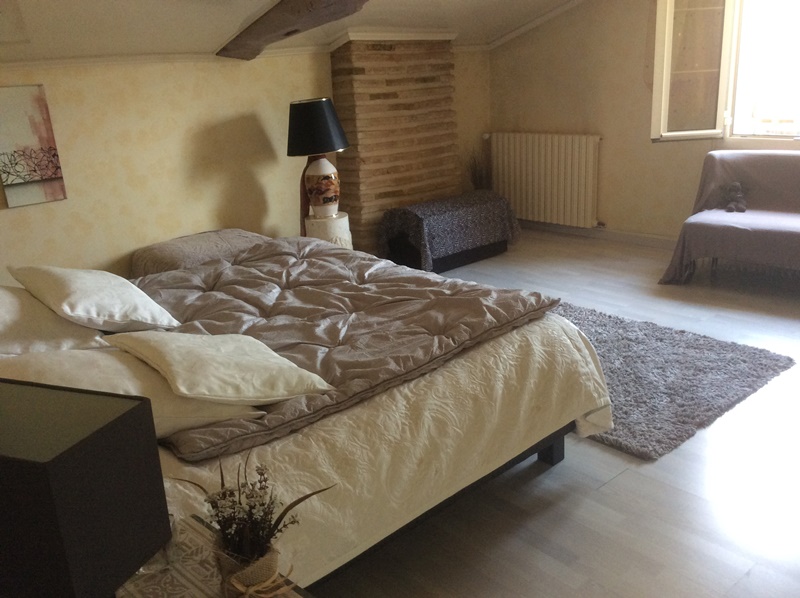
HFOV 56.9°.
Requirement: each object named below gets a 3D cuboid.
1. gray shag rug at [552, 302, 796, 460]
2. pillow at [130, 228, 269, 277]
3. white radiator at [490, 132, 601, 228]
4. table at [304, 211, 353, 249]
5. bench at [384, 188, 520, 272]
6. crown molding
[{"bbox_3d":[0.771,0.259,3.740,1.261,0.043,1.832,-19,23,-40],"label":"gray shag rug"},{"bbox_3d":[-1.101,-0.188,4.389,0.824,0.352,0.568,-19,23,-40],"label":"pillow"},{"bbox_3d":[1.193,-1.006,6.177,0.092,0.734,1.022,-19,23,-40],"label":"white radiator"},{"bbox_3d":[-0.472,-0.319,5.047,0.305,0.508,0.305,-19,23,-40],"label":"table"},{"bbox_3d":[0.404,-0.531,5.696,1.022,0.430,0.454,-19,23,-40],"label":"bench"},{"bbox_3d":[-0.031,-1.891,5.400,1.115,0.125,0.298,-19,23,-40],"label":"crown molding"}]

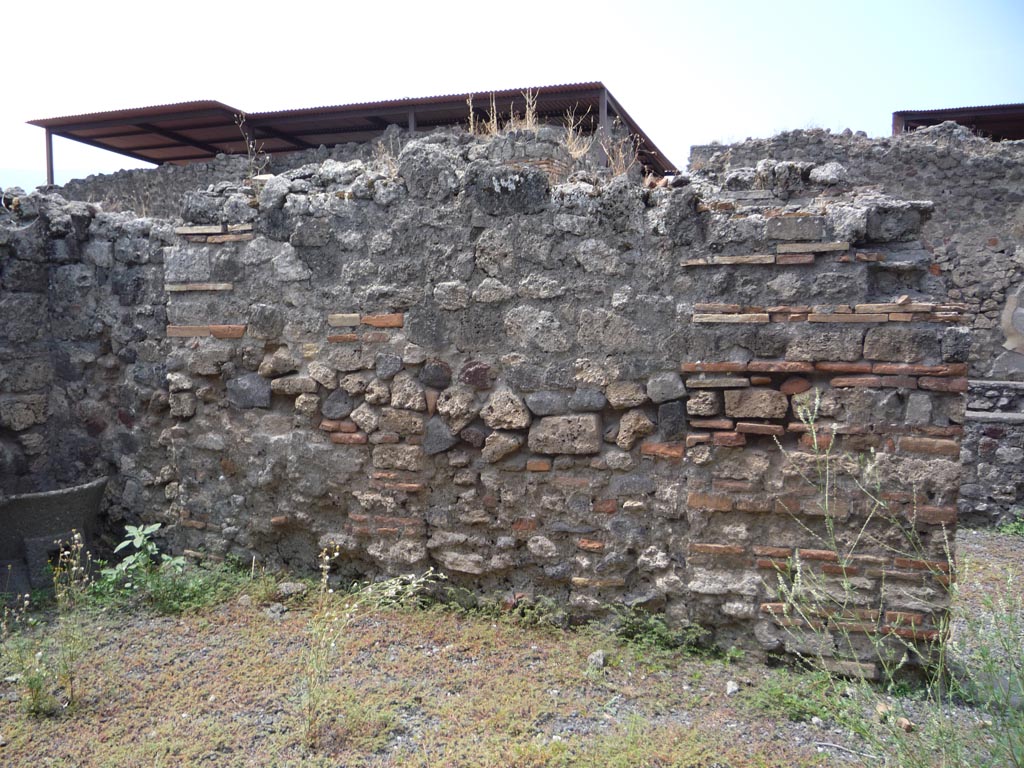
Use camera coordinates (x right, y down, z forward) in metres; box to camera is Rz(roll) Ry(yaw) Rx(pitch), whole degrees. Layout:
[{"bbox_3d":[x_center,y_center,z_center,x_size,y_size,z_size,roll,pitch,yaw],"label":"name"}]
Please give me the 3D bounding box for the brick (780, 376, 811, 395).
[{"bbox_3d":[1.280,0.005,4.008,0.132,0.074,0.110,1,5,15],"label":"brick"}]

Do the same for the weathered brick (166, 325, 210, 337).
[{"bbox_3d":[-1.713,-0.286,4.807,0.265,0.059,0.120,1,5,15],"label":"weathered brick"}]

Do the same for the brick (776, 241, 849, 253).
[{"bbox_3d":[1.365,-0.613,4.037,0.304,0.037,0.140,1,3,15],"label":"brick"}]

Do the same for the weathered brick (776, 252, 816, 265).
[{"bbox_3d":[1.266,-0.555,3.969,0.162,0.046,0.120,1,5,15],"label":"weathered brick"}]

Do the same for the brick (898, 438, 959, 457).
[{"bbox_3d":[1.822,0.264,3.897,0.242,0.078,0.140,1,5,15],"label":"brick"}]

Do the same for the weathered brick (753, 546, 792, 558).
[{"bbox_3d":[1.209,0.772,4.126,0.172,0.037,0.130,1,4,16],"label":"weathered brick"}]

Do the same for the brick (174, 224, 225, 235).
[{"bbox_3d":[-1.659,-0.826,4.812,0.292,0.038,0.130,1,3,15],"label":"brick"}]

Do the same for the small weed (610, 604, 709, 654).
[{"bbox_3d":[0.656,1.093,3.950,0.430,0.210,0.260,1,5,15],"label":"small weed"}]

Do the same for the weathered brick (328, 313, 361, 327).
[{"bbox_3d":[-0.849,-0.334,4.644,0.182,0.059,0.120,1,4,16],"label":"weathered brick"}]

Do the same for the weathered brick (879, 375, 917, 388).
[{"bbox_3d":[1.688,-0.014,3.900,0.150,0.056,0.120,1,5,15],"label":"weathered brick"}]

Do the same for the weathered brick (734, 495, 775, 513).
[{"bbox_3d":[1.138,0.555,4.131,0.170,0.051,0.130,1,4,16],"label":"weathered brick"}]

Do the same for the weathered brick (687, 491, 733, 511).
[{"bbox_3d":[0.941,0.548,4.188,0.200,0.073,0.130,1,4,16],"label":"weathered brick"}]

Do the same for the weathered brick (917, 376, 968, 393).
[{"bbox_3d":[1.872,-0.004,3.882,0.196,0.054,0.140,1,4,16],"label":"weathered brick"}]

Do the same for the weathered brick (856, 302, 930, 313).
[{"bbox_3d":[1.694,-0.335,3.964,0.312,0.038,0.140,1,3,15],"label":"weathered brick"}]

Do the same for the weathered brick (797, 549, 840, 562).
[{"bbox_3d":[1.410,0.775,4.088,0.170,0.044,0.130,1,3,15],"label":"weathered brick"}]

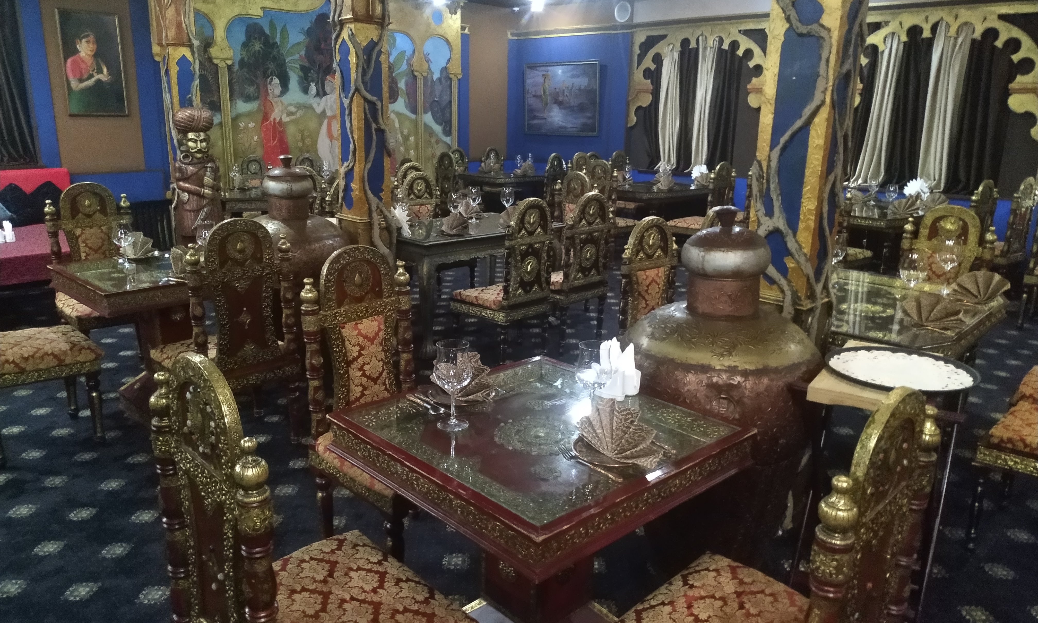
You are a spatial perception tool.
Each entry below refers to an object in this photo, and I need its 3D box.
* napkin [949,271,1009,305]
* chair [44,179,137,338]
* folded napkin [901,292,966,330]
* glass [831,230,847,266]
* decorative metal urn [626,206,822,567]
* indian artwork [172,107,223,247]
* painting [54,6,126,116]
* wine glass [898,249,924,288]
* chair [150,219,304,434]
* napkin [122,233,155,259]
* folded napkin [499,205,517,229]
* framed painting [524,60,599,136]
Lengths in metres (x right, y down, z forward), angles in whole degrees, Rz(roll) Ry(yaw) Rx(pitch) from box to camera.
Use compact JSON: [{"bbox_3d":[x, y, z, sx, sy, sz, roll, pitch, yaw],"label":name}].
[{"bbox_3d":[2.024,-0.102,3.165,0.240,0.145,0.120,12,18,36],"label":"napkin"},{"bbox_3d":[-2.506,-0.212,4.395,0.510,1.090,0.490,15,20,42],"label":"chair"},{"bbox_3d":[1.579,-0.002,2.740,0.230,0.145,0.125,10,17,31],"label":"folded napkin"},{"bbox_3d":[1.557,-0.242,3.484,0.108,0.245,0.108,15,20,42],"label":"glass"},{"bbox_3d":[0.648,0.281,2.304,0.614,1.205,0.614,1,15,0],"label":"decorative metal urn"},{"bbox_3d":[-2.467,-0.789,5.596,0.330,1.550,0.300,-13,20,-41],"label":"indian artwork"},{"bbox_3d":[-4.671,-2.712,7.918,0.040,1.090,0.610,15,20,42],"label":"painting"},{"bbox_3d":[1.698,-0.136,3.131,0.096,0.236,0.096,10,17,29],"label":"wine glass"},{"bbox_3d":[-1.313,0.085,3.250,0.480,1.060,0.480,15,20,42],"label":"chair"},{"bbox_3d":[-1.892,-0.330,3.568,0.171,0.127,0.127,-4,16,-19],"label":"napkin"},{"bbox_3d":[-0.040,-0.627,4.777,0.175,0.137,0.127,-7,18,-29],"label":"folded napkin"},{"bbox_3d":[0.643,-3.185,10.769,0.050,1.030,1.480,-13,20,-41],"label":"framed painting"}]

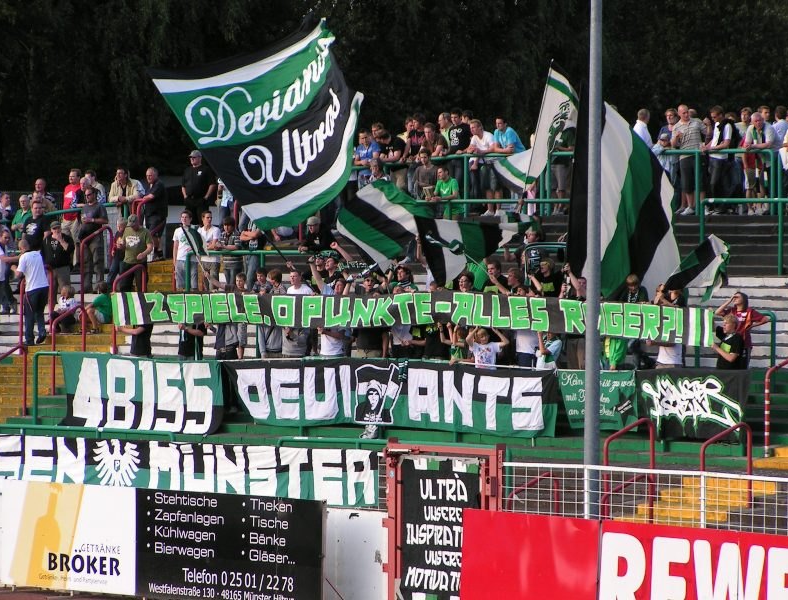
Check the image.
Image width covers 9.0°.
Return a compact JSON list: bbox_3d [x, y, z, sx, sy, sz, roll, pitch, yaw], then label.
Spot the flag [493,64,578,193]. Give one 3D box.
[{"bbox_3d":[2.155,-2.594,75.500,1.200,1.930,0.550,1,1,23],"label":"flag"}]

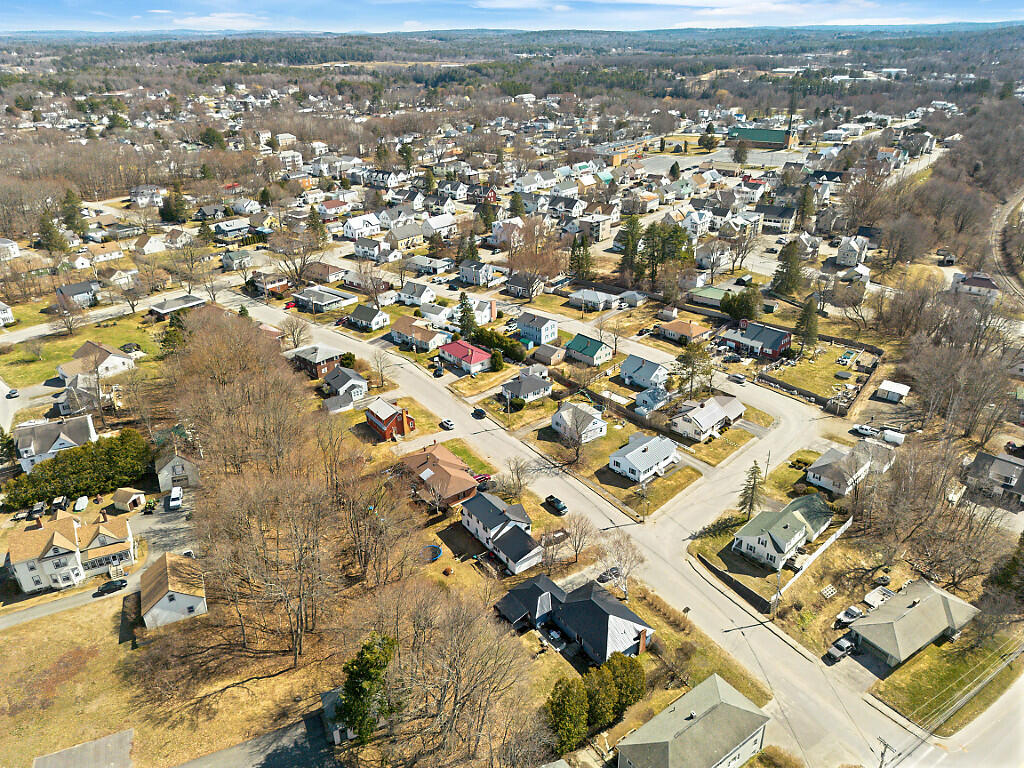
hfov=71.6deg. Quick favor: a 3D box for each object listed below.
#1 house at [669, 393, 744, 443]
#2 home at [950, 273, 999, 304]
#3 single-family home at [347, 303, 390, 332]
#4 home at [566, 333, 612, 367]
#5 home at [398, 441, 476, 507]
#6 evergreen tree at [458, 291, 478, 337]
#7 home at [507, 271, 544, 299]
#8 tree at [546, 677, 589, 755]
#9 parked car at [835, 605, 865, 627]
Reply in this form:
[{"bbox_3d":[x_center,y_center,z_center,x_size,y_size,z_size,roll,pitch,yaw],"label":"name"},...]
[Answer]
[{"bbox_3d":[48.790,7.090,176.130,11.000,6.300,19.200,24,35,39],"label":"house"},{"bbox_3d":[169.980,-35.690,260.820,14.000,7.400,12.000,13,29,25],"label":"home"},{"bbox_3d":[-46.900,-22.650,235.980,11.100,6.200,8.100,19,32,33],"label":"single-family home"},{"bbox_3d":[23.550,-10.740,212.350,8.760,6.220,10.480,-23,34,-37],"label":"home"},{"bbox_3d":[-15.540,19.040,153.470,10.400,5.100,19.600,-17,31,-31],"label":"home"},{"bbox_3d":[-14.180,-22.140,226.210,6.200,14.000,6.200,0,26,0],"label":"evergreen tree"},{"bbox_3d":[5.280,-37.510,266.060,12.400,6.000,9.700,19,32,33],"label":"home"},{"bbox_3d":[7.770,46.340,99.520,5.760,12.420,5.760,-1,26,0],"label":"tree"},{"bbox_3d":[58.480,39.990,123.110,4.400,1.550,1.820,-16,30,-28],"label":"parked car"}]

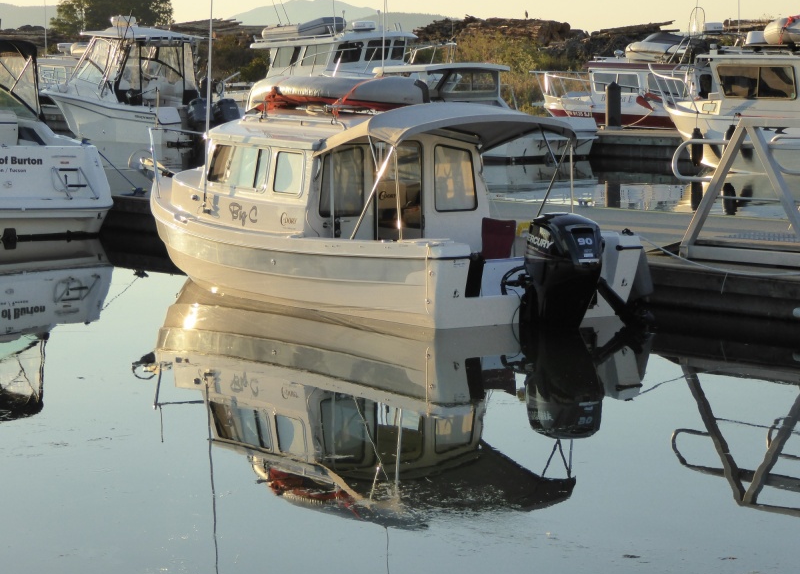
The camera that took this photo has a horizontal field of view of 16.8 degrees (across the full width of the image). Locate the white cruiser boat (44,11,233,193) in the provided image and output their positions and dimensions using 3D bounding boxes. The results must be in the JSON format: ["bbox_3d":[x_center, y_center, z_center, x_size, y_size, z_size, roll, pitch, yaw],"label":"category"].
[{"bbox_3d":[-7.201,-5.349,72.503,2.800,3.600,9.400,-4,6,-34],"label":"white cruiser boat"}]

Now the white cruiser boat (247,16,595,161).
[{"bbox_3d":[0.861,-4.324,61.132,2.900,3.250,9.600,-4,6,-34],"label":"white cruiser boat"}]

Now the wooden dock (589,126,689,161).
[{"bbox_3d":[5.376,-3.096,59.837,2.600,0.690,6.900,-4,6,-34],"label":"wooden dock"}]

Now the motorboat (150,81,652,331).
[{"bbox_3d":[-0.409,-0.834,25.422,2.340,2.350,7.600,-3,6,-32],"label":"motorboat"}]

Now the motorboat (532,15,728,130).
[{"bbox_3d":[6.060,-4.498,62.902,2.700,3.350,8.700,-4,6,-35],"label":"motorboat"}]

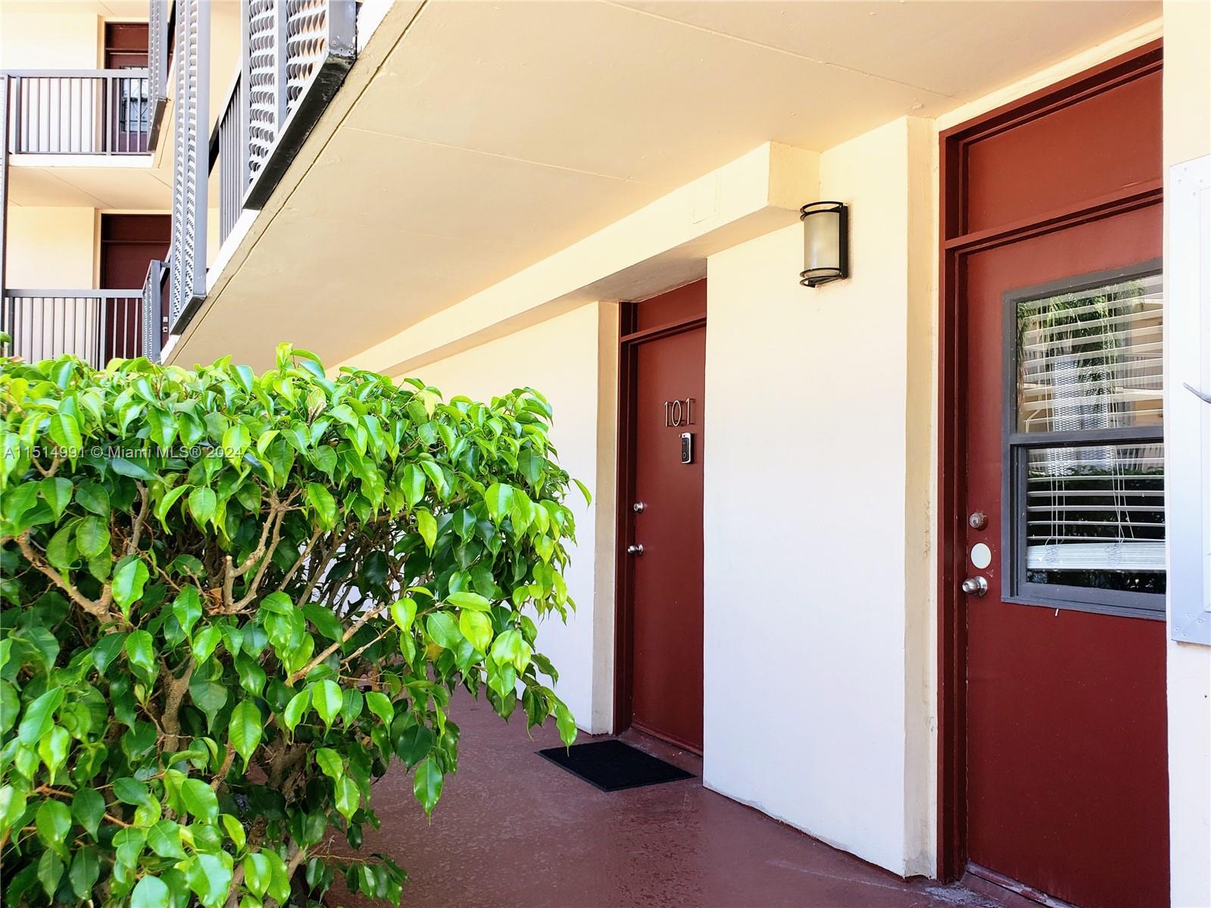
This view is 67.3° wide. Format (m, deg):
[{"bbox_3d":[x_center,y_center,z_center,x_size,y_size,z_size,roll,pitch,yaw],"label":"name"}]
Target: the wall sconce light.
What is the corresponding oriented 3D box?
[{"bbox_3d":[0.792,-0.774,3.372,0.123,0.270,0.176,3,-4,-30],"label":"wall sconce light"}]

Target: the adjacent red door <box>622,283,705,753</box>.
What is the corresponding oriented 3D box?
[{"bbox_3d":[0.394,0.305,4.530,0.070,2.230,0.920,3,-4,-30],"label":"adjacent red door"}]

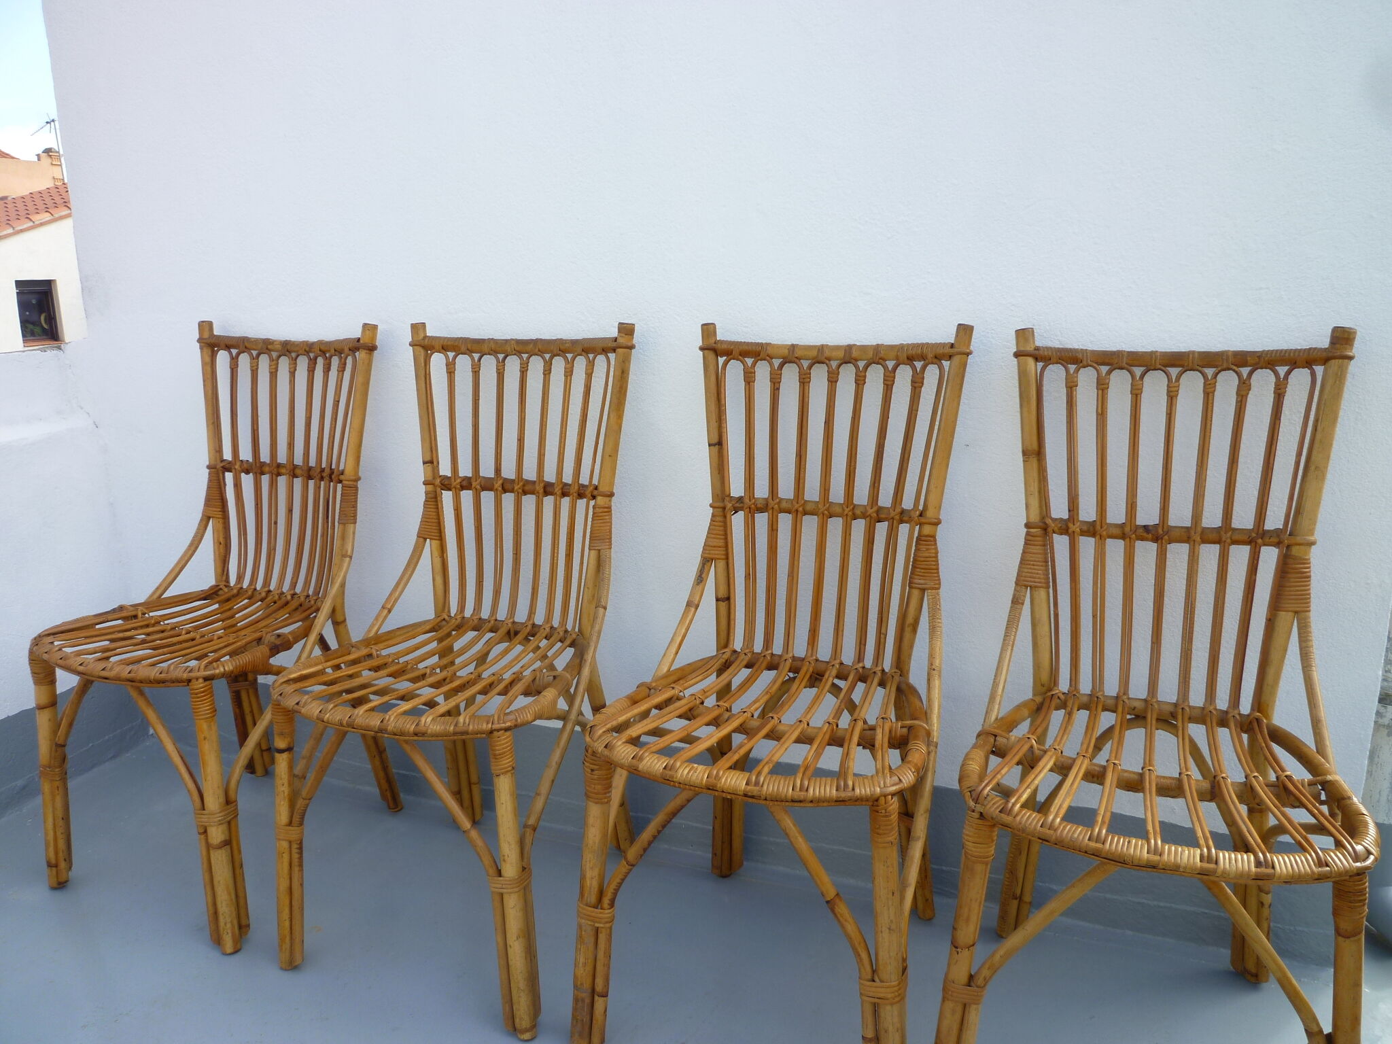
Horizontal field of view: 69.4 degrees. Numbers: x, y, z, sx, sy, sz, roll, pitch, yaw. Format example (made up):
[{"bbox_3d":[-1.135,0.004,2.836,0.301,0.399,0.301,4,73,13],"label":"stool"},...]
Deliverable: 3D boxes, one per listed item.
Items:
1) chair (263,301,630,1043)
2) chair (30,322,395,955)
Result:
[{"bbox_3d":[-0.350,0.178,1.504,0.446,0.900,0.515,4,16,19],"label":"chair"},{"bbox_3d":[-0.812,0.141,1.689,0.446,0.900,0.515,5,16,22],"label":"chair"}]

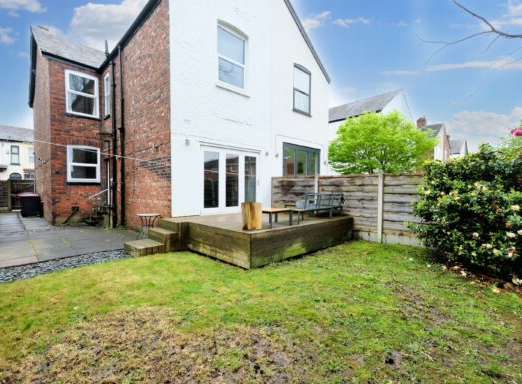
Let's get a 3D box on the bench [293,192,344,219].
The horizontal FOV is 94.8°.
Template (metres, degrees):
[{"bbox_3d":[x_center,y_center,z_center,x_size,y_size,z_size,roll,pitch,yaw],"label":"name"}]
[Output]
[{"bbox_3d":[1.443,0.390,6.484,2.080,0.700,0.640,-1,2,-44],"label":"bench"}]

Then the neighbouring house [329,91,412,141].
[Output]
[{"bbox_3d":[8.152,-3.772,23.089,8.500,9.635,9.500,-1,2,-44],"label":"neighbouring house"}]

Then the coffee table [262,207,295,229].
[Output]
[{"bbox_3d":[0.239,0.551,5.238,0.663,0.342,0.604,-1,1,-44],"label":"coffee table"}]

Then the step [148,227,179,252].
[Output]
[{"bbox_3d":[-2.496,1.201,6.143,0.340,0.405,1.050,-1,2,-44],"label":"step"}]

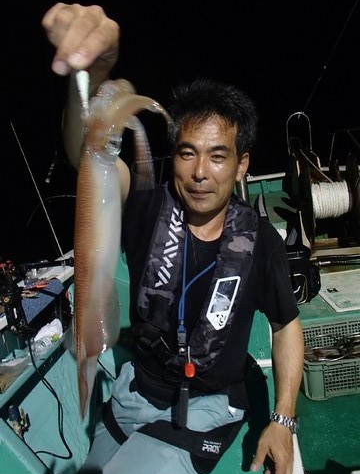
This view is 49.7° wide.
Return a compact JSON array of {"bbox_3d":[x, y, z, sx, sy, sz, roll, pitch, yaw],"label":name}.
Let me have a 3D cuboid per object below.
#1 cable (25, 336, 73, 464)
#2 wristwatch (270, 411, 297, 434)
[{"bbox_3d":[-0.356,0.454,1.019,0.078,0.399,0.135,4,18,19],"label":"cable"},{"bbox_3d":[0.258,0.461,0.965,0.065,0.031,0.056,18,21,-3],"label":"wristwatch"}]

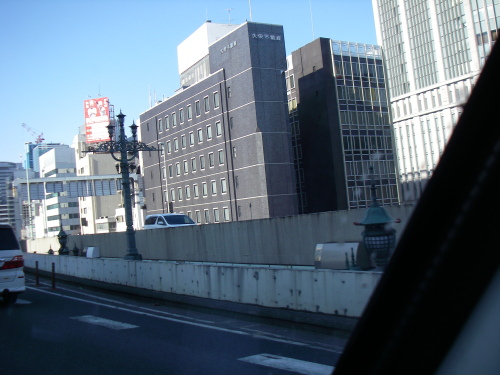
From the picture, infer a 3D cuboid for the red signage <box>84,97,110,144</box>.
[{"bbox_3d":[-37.397,-16.423,135.247,6.300,10.500,0.600,-6,-2,8],"label":"red signage"}]

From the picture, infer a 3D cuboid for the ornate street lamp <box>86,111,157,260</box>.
[{"bbox_3d":[-3.048,-0.037,13.600,1.950,3.800,0.550,-5,-3,-33],"label":"ornate street lamp"}]

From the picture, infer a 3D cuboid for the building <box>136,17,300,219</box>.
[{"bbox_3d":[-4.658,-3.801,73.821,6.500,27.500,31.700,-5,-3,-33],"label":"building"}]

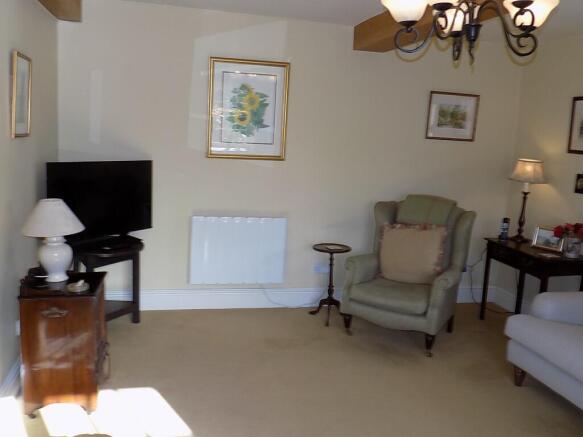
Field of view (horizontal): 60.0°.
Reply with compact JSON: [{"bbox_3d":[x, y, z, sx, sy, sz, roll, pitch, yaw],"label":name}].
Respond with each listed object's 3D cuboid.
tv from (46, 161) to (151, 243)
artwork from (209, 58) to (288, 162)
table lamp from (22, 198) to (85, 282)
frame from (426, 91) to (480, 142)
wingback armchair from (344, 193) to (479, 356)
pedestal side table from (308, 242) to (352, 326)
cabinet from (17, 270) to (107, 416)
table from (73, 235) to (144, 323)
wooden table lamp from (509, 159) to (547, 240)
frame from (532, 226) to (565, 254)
[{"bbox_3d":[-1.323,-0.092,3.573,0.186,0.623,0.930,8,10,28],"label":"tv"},{"bbox_3d":[-0.343,-0.876,4.090,0.644,0.798,0.029,1,9,-13],"label":"artwork"},{"bbox_3d":[-1.273,0.113,2.726,0.303,0.446,0.303,1,9,-13],"label":"table lamp"},{"bbox_3d":[1.447,-0.904,4.501,0.483,0.410,0.026,1,9,-13],"label":"frame"},{"bbox_3d":[0.921,0.372,3.936,0.801,1.065,0.815,9,10,32],"label":"wingback armchair"},{"bbox_3d":[0.318,0.534,4.172,0.329,0.608,0.329,3,8,0],"label":"pedestal side table"},{"bbox_3d":[-1.208,0.649,2.732,0.358,0.636,0.472,1,9,-13],"label":"cabinet"},{"bbox_3d":[-1.400,0.507,3.734,0.558,0.601,0.601,8,10,28],"label":"table"},{"bbox_3d":[1.998,-0.150,4.338,0.307,0.708,0.307,1,9,-13],"label":"wooden table lamp"},{"bbox_3d":[2.093,0.172,4.112,0.079,0.162,0.250,-1,10,-27],"label":"frame"}]

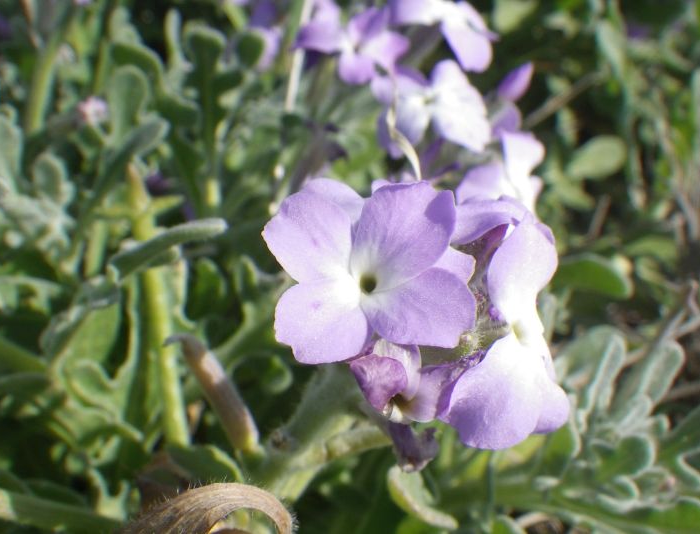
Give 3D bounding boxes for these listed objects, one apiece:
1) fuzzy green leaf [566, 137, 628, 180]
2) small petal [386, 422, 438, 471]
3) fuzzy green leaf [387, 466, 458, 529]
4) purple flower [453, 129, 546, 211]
[{"bbox_3d":[0.086,-0.038,0.300,0.021,0.015,0.008,5,30,-3],"label":"fuzzy green leaf"},{"bbox_3d":[0.011,0.031,0.148,0.008,0.008,0.007,-5,18,-17],"label":"small petal"},{"bbox_3d":[0.014,0.046,0.172,0.007,0.016,0.007,-43,12,-1],"label":"fuzzy green leaf"},{"bbox_3d":[0.036,-0.022,0.200,0.023,0.021,0.015,-17,29,-34],"label":"purple flower"}]

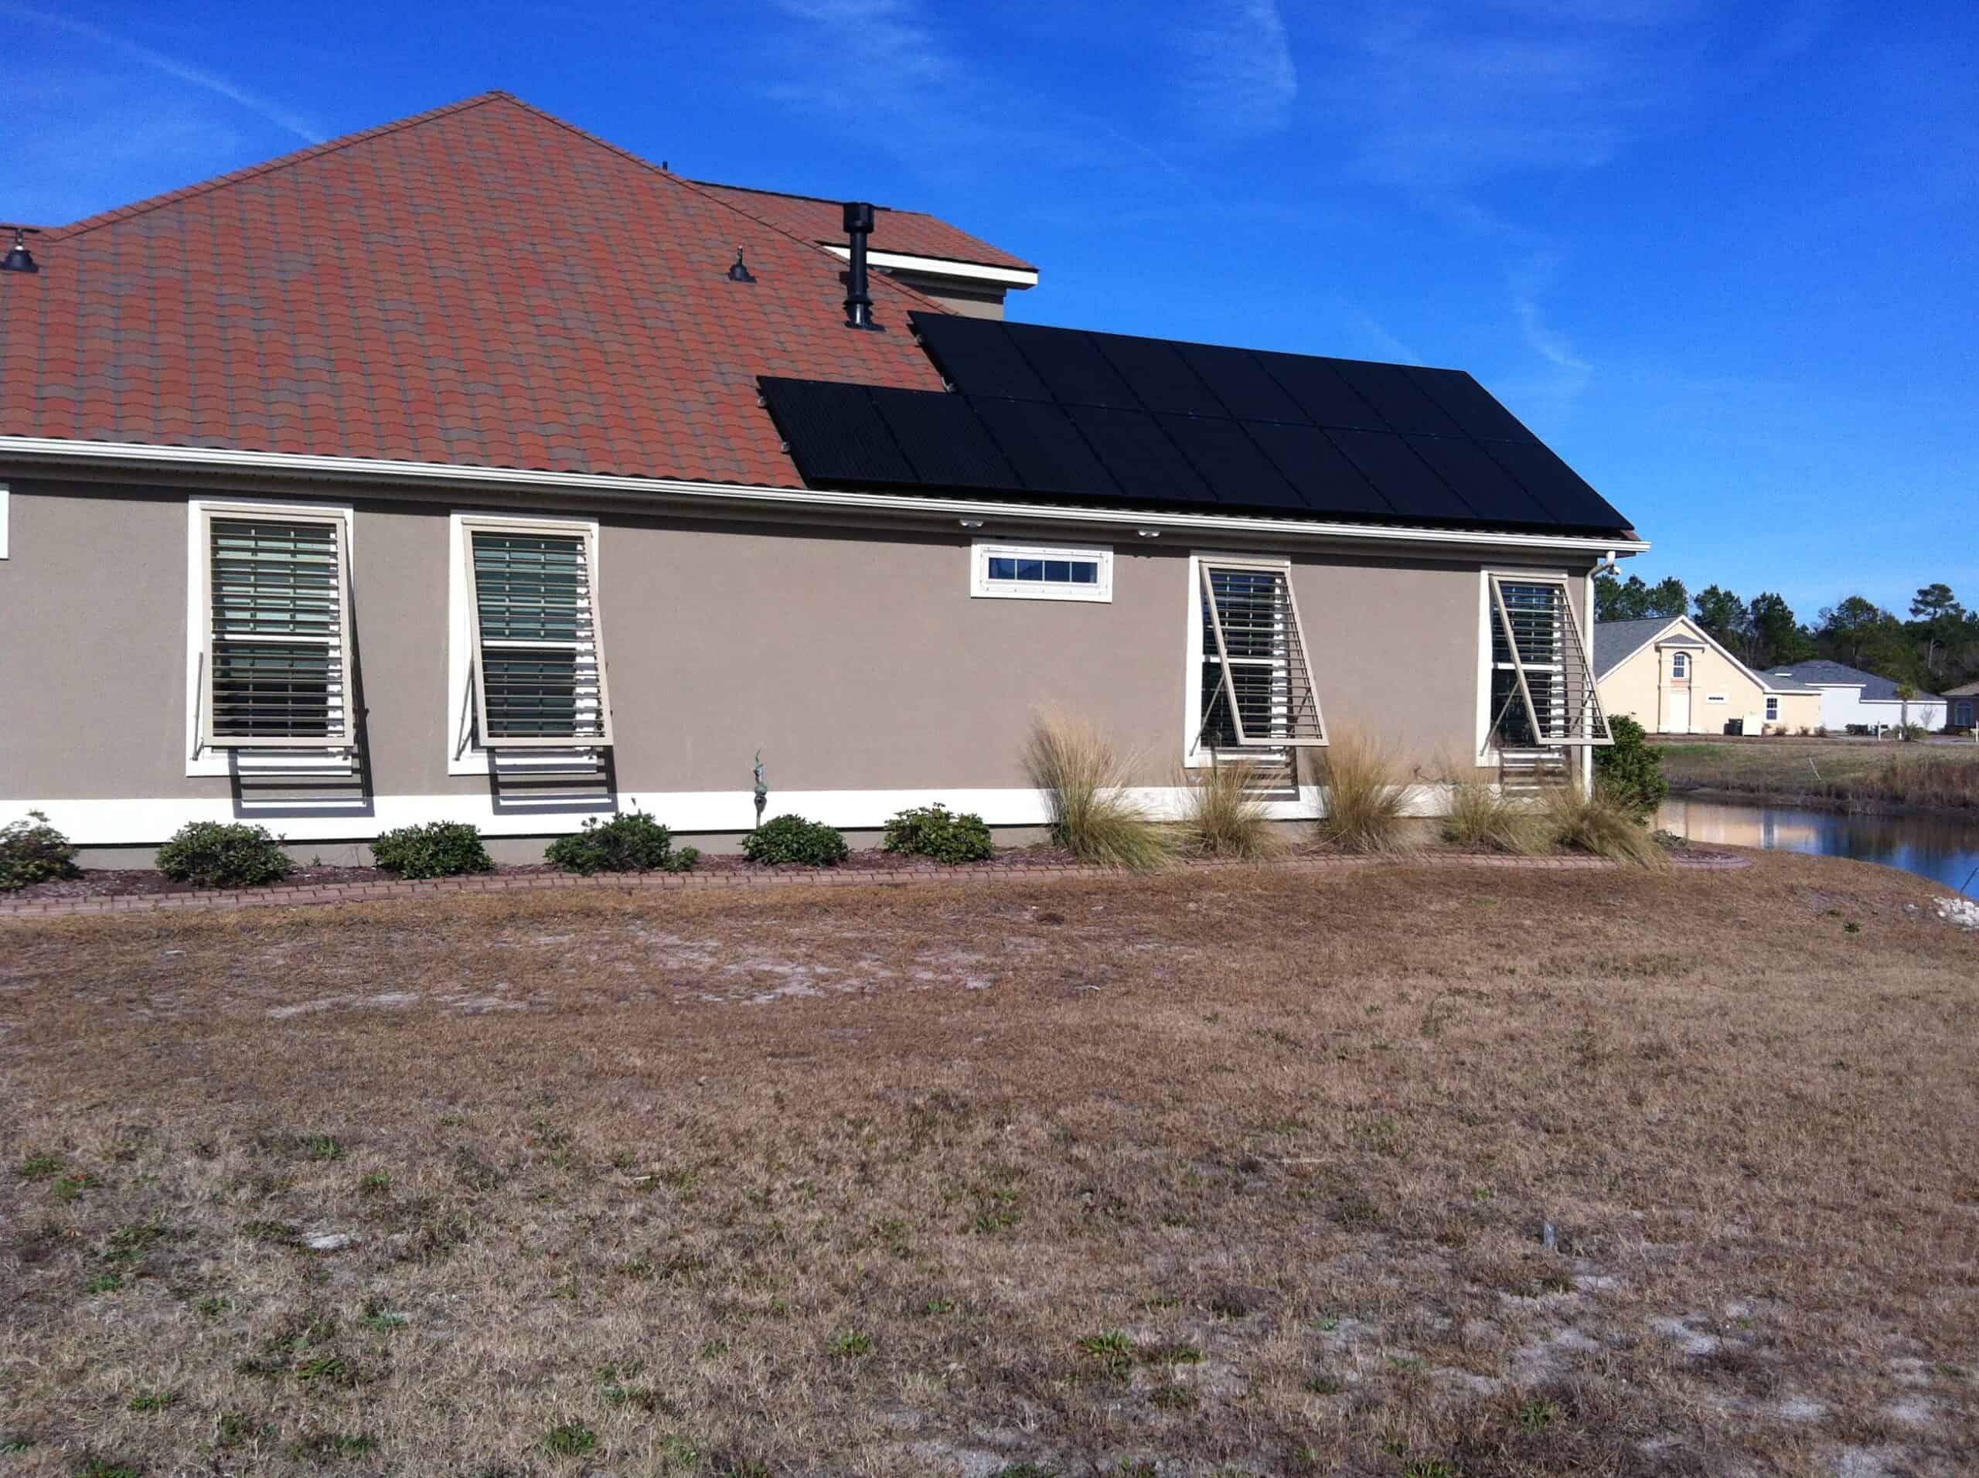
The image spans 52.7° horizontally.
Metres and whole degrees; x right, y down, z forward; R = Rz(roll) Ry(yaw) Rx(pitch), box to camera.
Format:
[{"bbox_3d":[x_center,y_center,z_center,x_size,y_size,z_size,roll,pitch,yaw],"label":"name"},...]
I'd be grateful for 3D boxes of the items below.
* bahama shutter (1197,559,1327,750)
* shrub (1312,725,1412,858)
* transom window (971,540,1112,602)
[{"bbox_3d":[2.511,-0.718,18.429,1.123,1.957,0.730,0,2,-27],"label":"bahama shutter"},{"bbox_3d":[3.499,0.475,18.682,0.893,1.139,0.848,1,2,0],"label":"shrub"},{"bbox_3d":[0.512,-1.535,18.492,1.495,0.508,0.100,0,2,-28],"label":"transom window"}]

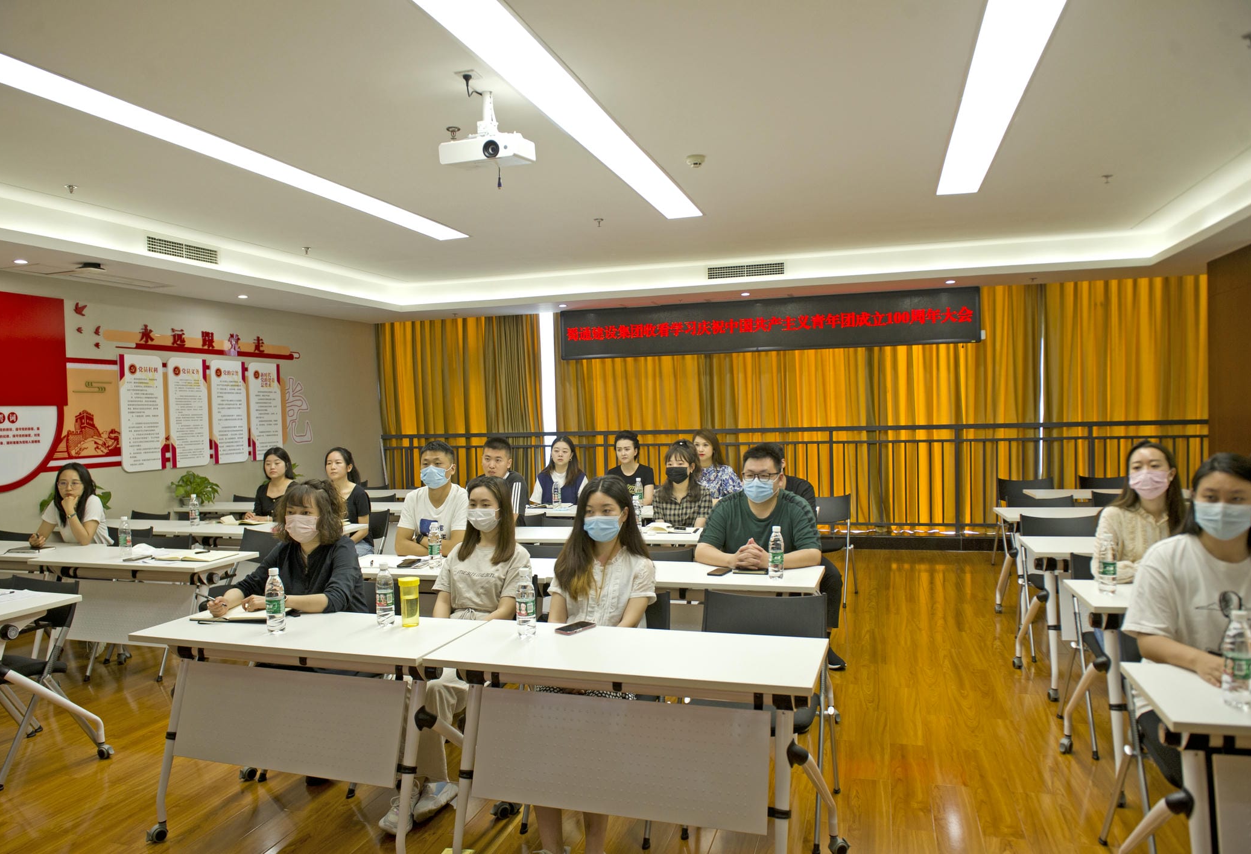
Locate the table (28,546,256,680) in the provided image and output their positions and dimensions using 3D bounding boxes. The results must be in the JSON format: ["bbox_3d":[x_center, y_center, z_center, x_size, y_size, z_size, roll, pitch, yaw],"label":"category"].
[{"bbox_3d":[-2.735,1.110,4.894,1.200,0.745,0.500,-1,1,18],"label":"table"}]

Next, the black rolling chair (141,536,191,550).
[{"bbox_3d":[-2.929,1.085,5.208,0.480,0.790,0.550,-1,1,4],"label":"black rolling chair"}]

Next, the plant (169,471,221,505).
[{"bbox_3d":[-3.636,0.531,7.300,0.410,0.320,0.410,-1,1,17],"label":"plant"}]

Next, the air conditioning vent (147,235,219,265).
[{"bbox_3d":[-3.467,-1.383,6.727,0.030,0.125,0.710,-1,1,17],"label":"air conditioning vent"}]

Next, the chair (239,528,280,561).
[{"bbox_3d":[-2.296,1.066,5.383,0.480,0.790,0.550,-1,1,14],"label":"chair"}]

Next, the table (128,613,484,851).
[{"bbox_3d":[-1.145,1.109,3.171,1.210,0.745,0.510,-1,1,17],"label":"table"}]

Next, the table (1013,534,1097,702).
[{"bbox_3d":[2.735,0.988,4.383,1.210,0.745,0.510,-1,1,17],"label":"table"}]

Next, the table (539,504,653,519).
[{"bbox_3d":[-0.366,1.002,6.493,1.200,0.750,0.500,-1,2,17],"label":"table"}]

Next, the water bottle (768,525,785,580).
[{"bbox_3d":[0.674,0.564,3.836,0.066,0.230,0.066,-1,1,17],"label":"water bottle"}]

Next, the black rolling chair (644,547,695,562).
[{"bbox_3d":[0.066,1.031,4.330,0.500,0.790,0.560,-1,1,17],"label":"black rolling chair"}]

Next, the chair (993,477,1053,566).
[{"bbox_3d":[3.550,0.875,7.521,0.510,0.790,0.570,-1,1,17],"label":"chair"}]

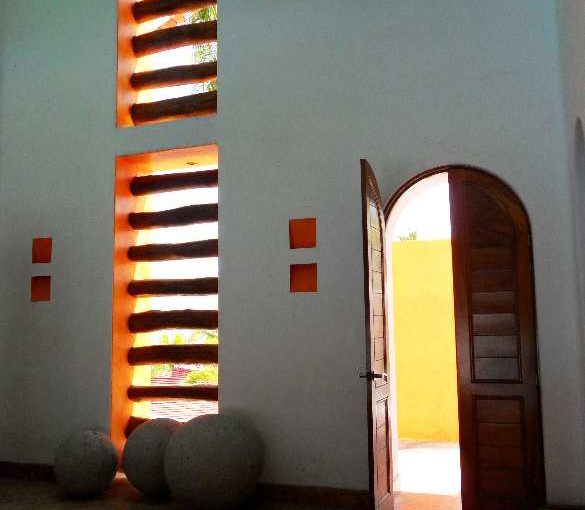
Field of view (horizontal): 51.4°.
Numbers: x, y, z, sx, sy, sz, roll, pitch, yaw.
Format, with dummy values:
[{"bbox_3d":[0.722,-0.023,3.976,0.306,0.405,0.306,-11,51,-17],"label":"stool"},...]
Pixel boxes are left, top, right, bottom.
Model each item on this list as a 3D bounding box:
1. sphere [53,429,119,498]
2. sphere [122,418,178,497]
[{"bbox_3d":[-1.679,1.696,4.964,0.498,0.498,0.498,-3,-6,18],"label":"sphere"},{"bbox_3d":[-1.051,1.628,4.924,0.607,0.607,0.607,-1,-5,0],"label":"sphere"}]

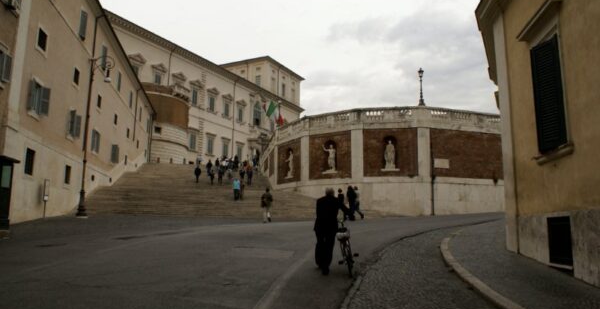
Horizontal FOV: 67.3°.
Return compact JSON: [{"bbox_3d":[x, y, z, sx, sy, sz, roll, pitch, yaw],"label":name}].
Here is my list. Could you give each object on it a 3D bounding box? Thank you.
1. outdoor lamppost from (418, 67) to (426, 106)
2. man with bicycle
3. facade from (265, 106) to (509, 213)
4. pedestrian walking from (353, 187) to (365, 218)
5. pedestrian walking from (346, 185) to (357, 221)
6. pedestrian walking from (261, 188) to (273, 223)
[{"bbox_3d":[7.587,-4.190,28.002,0.420,2.480,0.420,-1,-9,9],"label":"outdoor lamppost"},{"bbox_3d":[0.562,1.536,9.197,0.600,1.700,0.600,0,-9,2],"label":"man with bicycle"},{"bbox_3d":[6.000,1.066,32.000,17.000,6.800,7.500,-1,-9,9],"label":"facade"},{"bbox_3d":[2.964,2.477,22.897,0.700,1.670,0.500,-4,-10,23],"label":"pedestrian walking"},{"bbox_3d":[2.603,2.476,22.758,0.600,1.720,0.500,-5,-10,30],"label":"pedestrian walking"},{"bbox_3d":[-1.684,2.564,22.641,0.520,1.710,0.500,0,-9,3],"label":"pedestrian walking"}]

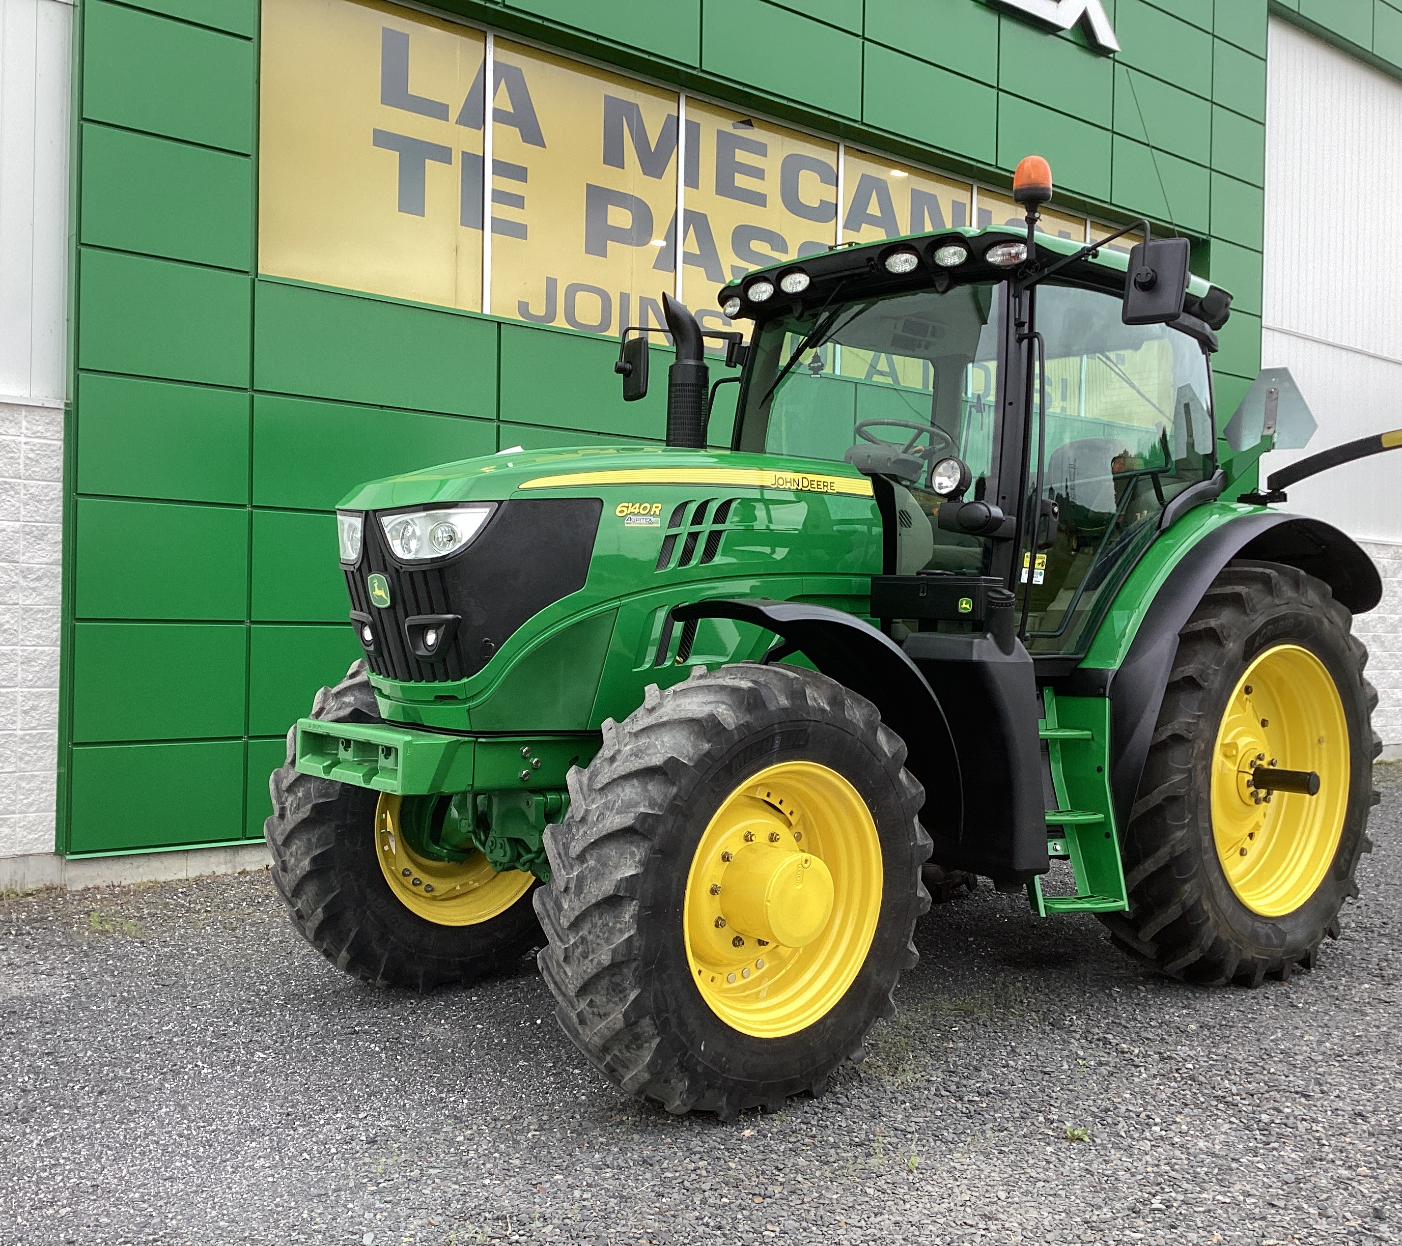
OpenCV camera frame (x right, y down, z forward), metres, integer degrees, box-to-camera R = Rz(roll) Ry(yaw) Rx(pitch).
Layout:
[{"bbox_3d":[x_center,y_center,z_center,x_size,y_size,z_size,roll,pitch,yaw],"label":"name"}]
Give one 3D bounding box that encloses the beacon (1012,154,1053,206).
[{"bbox_3d":[1.187,-1.584,5.324,0.138,0.185,0.138,2,1,0],"label":"beacon"}]

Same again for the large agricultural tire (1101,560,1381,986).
[{"bbox_3d":[2.270,0.631,6.307,1.806,1.786,0.475,1,1,-40],"label":"large agricultural tire"}]

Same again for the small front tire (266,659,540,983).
[{"bbox_3d":[-1.007,0.743,5.862,1.380,1.360,0.380,1,1,-40],"label":"small front tire"}]

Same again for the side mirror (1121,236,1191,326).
[{"bbox_3d":[1.504,-1.131,4.918,0.080,0.265,0.210,12,-5,-40],"label":"side mirror"}]

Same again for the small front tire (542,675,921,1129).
[{"bbox_3d":[0.145,0.800,4.540,1.380,1.360,0.380,1,1,-40],"label":"small front tire"}]

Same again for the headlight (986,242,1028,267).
[{"bbox_3d":[1.131,-1.340,5.433,0.165,0.090,0.080,2,1,32],"label":"headlight"}]

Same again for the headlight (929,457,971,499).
[{"bbox_3d":[0.863,-0.502,5.139,0.085,0.139,0.138,1,1,-40],"label":"headlight"}]

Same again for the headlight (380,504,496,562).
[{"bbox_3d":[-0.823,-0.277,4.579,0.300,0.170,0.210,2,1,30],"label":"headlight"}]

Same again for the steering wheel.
[{"bbox_3d":[0.849,-0.775,6.201,0.400,0.080,0.400,22,-12,-39],"label":"steering wheel"}]

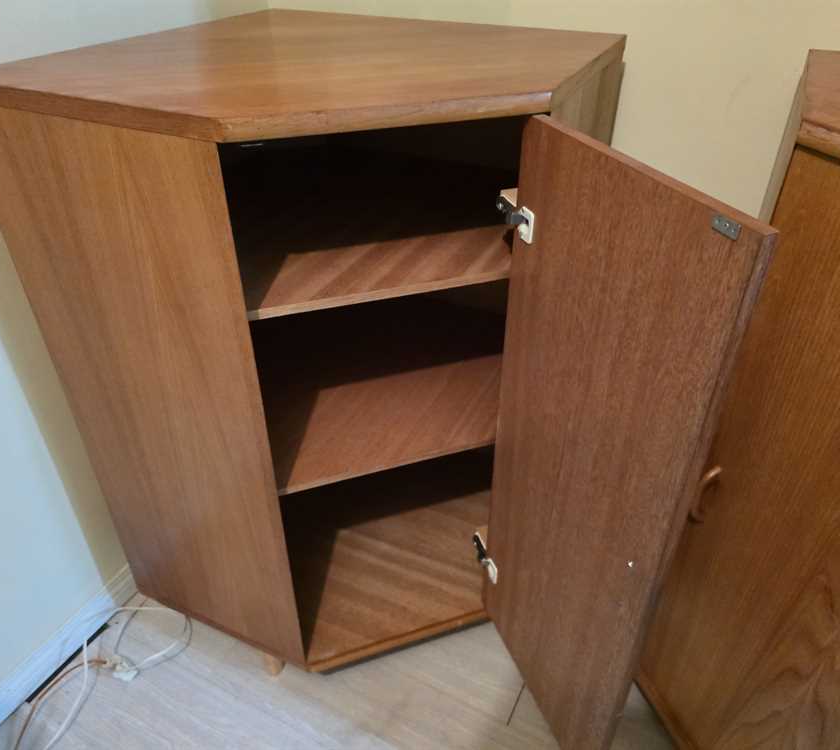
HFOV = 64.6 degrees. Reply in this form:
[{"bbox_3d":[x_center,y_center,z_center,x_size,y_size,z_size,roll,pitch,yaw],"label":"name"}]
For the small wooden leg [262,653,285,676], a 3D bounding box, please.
[{"bbox_3d":[-0.295,0.580,1.342,0.037,0.060,0.037,16,38,20],"label":"small wooden leg"}]

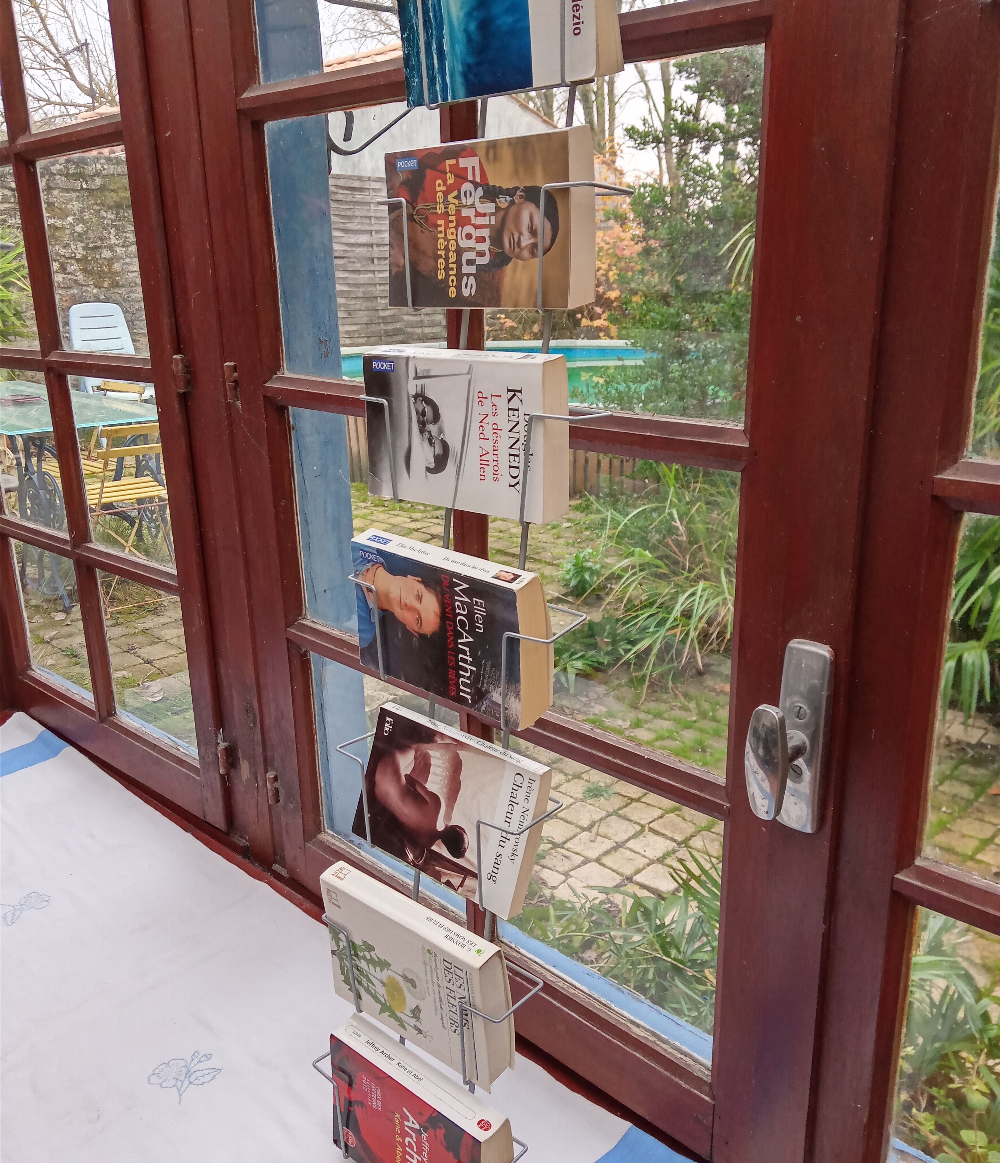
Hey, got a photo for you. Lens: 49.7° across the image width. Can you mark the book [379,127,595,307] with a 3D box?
[{"bbox_3d":[-0.012,-0.249,0.757,0.177,0.108,0.025,13,22,42],"label":"book"}]

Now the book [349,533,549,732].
[{"bbox_3d":[-0.042,0.032,0.820,0.177,0.108,0.028,16,29,40],"label":"book"}]

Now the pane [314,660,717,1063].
[{"bbox_3d":[-0.017,0.251,1.090,0.010,0.243,0.568,-18,24,-42],"label":"pane"}]

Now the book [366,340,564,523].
[{"bbox_3d":[-0.029,-0.111,0.790,0.177,0.108,0.027,12,22,40],"label":"book"}]

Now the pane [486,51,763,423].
[{"bbox_3d":[0.080,-0.252,0.816,0.010,0.250,0.264,-18,24,-42],"label":"pane"}]

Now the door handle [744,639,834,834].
[{"bbox_3d":[0.197,0.114,0.743,0.062,0.141,0.036,-18,24,-42],"label":"door handle"}]

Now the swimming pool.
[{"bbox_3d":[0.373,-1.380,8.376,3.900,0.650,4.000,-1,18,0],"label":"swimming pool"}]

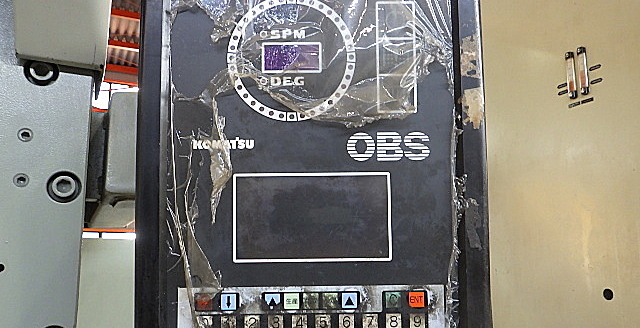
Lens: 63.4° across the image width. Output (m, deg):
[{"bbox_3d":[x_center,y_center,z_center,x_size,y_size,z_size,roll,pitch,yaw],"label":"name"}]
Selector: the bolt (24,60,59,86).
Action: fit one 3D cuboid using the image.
[{"bbox_3d":[-0.326,-0.108,0.607,0.036,0.036,0.021,5,-9,-29],"label":"bolt"}]

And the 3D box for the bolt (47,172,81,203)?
[{"bbox_3d":[-0.298,0.028,0.604,0.036,0.036,0.021,5,-9,-29],"label":"bolt"}]

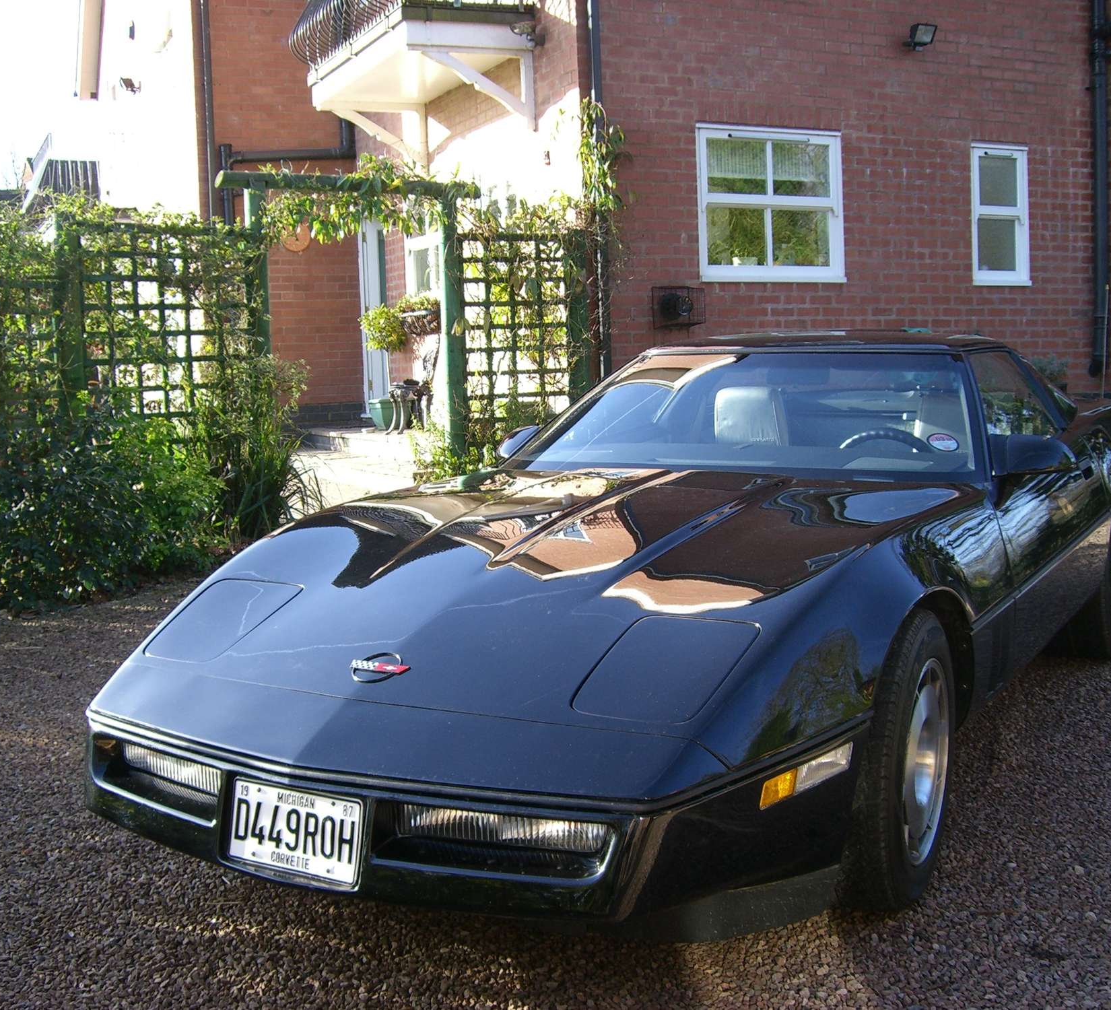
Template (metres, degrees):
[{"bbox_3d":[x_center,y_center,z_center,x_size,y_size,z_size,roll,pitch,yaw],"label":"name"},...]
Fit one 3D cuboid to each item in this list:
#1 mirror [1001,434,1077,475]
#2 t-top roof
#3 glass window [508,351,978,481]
[{"bbox_3d":[1.335,-0.137,4.097,0.210,0.120,0.150,3,9,30],"label":"mirror"},{"bbox_3d":[0.906,-0.546,5.019,1.130,0.085,0.640,3,9,30],"label":"t-top roof"},{"bbox_3d":[0.586,-0.289,4.490,1.470,0.130,0.830,3,37,30],"label":"glass window"}]

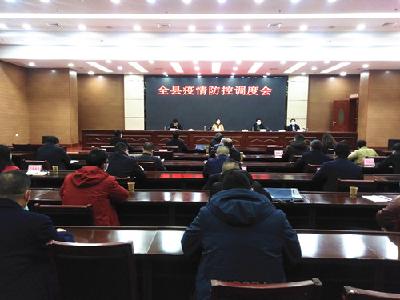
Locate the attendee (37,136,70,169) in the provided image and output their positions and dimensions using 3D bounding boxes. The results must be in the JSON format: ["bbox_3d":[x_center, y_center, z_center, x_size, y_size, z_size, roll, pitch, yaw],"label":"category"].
[{"bbox_3d":[-2.688,0.396,5.300,0.560,1.270,0.750,1,5,3],"label":"attendee"}]

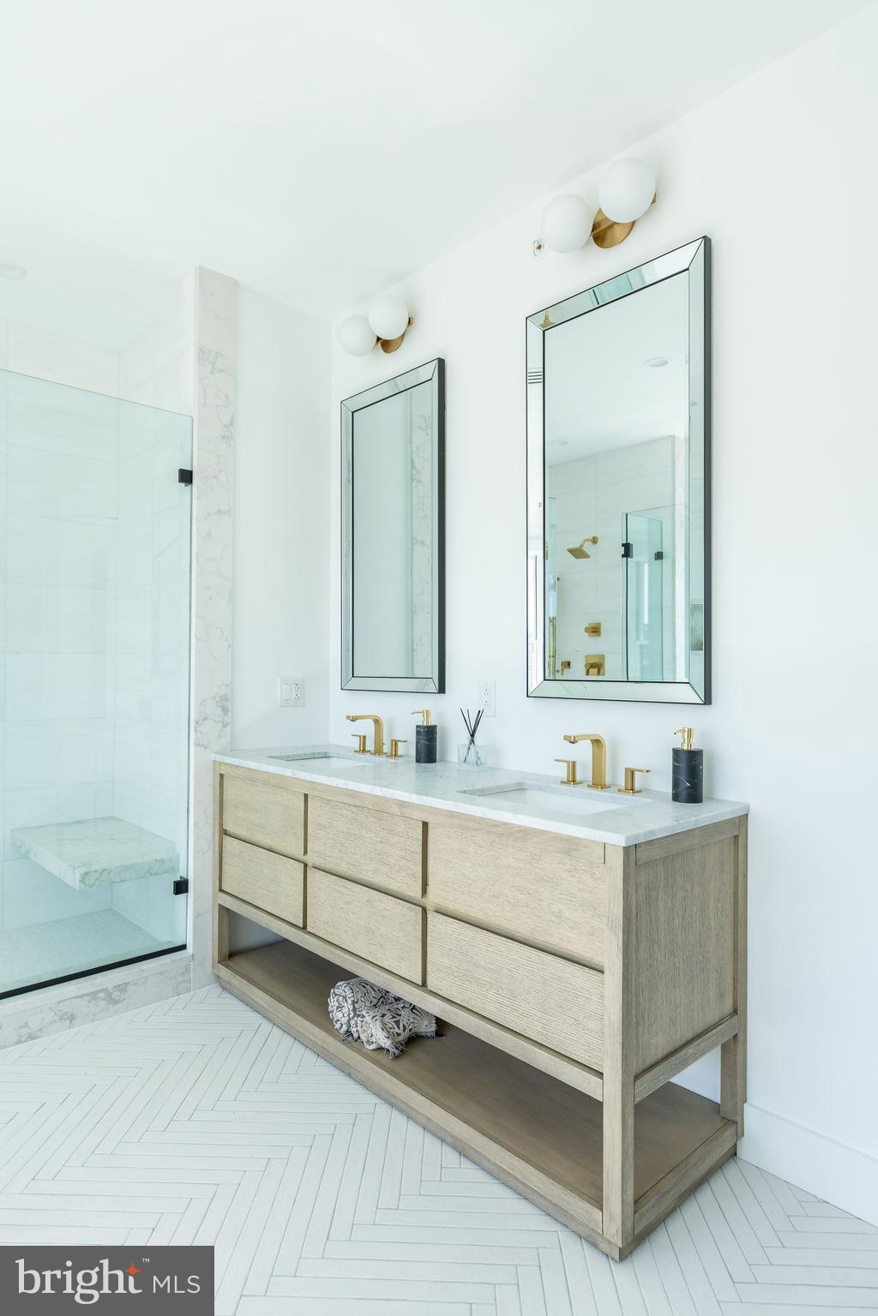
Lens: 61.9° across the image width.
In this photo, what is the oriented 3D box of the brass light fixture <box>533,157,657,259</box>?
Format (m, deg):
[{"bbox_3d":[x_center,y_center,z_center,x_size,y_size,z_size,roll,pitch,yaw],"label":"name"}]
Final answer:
[{"bbox_3d":[0.452,-1.284,2.095,0.176,0.153,0.357,1,-1,-43],"label":"brass light fixture"}]

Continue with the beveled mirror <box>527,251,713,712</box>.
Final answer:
[{"bbox_3d":[0.498,-0.489,2.131,0.031,1.223,0.604,1,-1,-43],"label":"beveled mirror"}]

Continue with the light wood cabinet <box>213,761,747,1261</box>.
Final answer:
[{"bbox_3d":[-0.048,0.819,2.318,0.537,0.851,1.821,1,-1,-43],"label":"light wood cabinet"}]

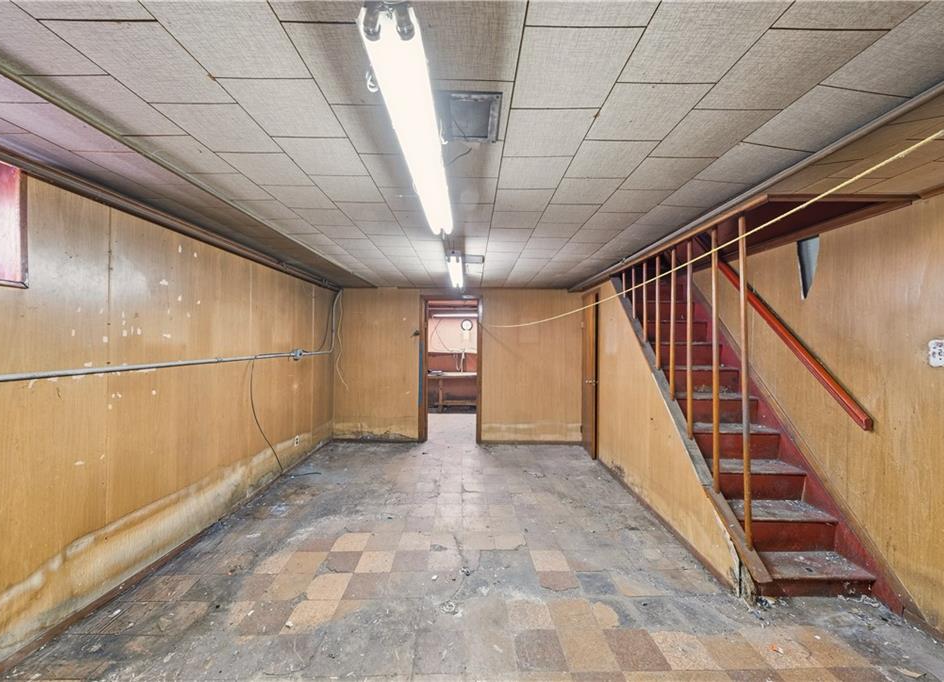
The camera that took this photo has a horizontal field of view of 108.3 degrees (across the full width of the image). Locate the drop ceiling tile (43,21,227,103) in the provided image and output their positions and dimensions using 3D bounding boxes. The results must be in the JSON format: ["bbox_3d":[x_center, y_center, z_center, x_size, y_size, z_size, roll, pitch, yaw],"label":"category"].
[{"bbox_3d":[-0.947,-0.820,1.013,0.304,0.020,0.300,1,-1,0],"label":"drop ceiling tile"}]

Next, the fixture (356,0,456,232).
[{"bbox_3d":[-0.160,-0.664,1.281,0.125,0.131,1.221,1,-1,0],"label":"fixture"}]

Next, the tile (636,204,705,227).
[{"bbox_3d":[1.220,-0.774,2.098,0.304,0.020,0.306,4,-1,0],"label":"tile"}]

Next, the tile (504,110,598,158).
[{"bbox_3d":[0.286,-0.803,1.316,0.304,0.020,0.300,1,-1,0],"label":"tile"}]

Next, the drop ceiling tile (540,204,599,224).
[{"bbox_3d":[0.586,-0.773,2.066,0.305,0.020,0.302,1,-1,0],"label":"drop ceiling tile"}]

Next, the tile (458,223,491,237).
[{"bbox_3d":[-0.025,-0.776,2.365,0.305,0.020,0.302,1,-1,0],"label":"tile"}]

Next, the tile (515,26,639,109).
[{"bbox_3d":[0.285,-0.797,1.005,0.307,0.020,0.297,1,-1,0],"label":"tile"}]

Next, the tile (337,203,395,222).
[{"bbox_3d":[-0.640,-0.802,2.100,0.304,0.020,0.297,1,-1,0],"label":"tile"}]

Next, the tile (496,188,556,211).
[{"bbox_3d":[0.281,-0.780,1.889,0.305,0.020,0.302,1,-1,0],"label":"tile"}]

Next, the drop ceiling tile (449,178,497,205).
[{"bbox_3d":[-0.021,-0.792,1.780,0.307,0.020,0.297,1,-1,0],"label":"drop ceiling tile"}]

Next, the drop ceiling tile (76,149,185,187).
[{"bbox_3d":[-1.559,-0.818,1.613,0.285,0.020,0.300,1,-1,0],"label":"drop ceiling tile"}]

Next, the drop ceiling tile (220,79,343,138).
[{"bbox_3d":[-0.631,-0.802,1.184,0.305,0.020,0.302,1,-1,0],"label":"drop ceiling tile"}]

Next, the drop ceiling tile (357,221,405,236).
[{"bbox_3d":[-0.638,-0.798,2.395,0.298,0.020,0.300,1,-1,0],"label":"drop ceiling tile"}]

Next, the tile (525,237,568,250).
[{"bbox_3d":[0.593,-0.772,2.671,0.307,0.020,0.297,1,-1,0],"label":"tile"}]

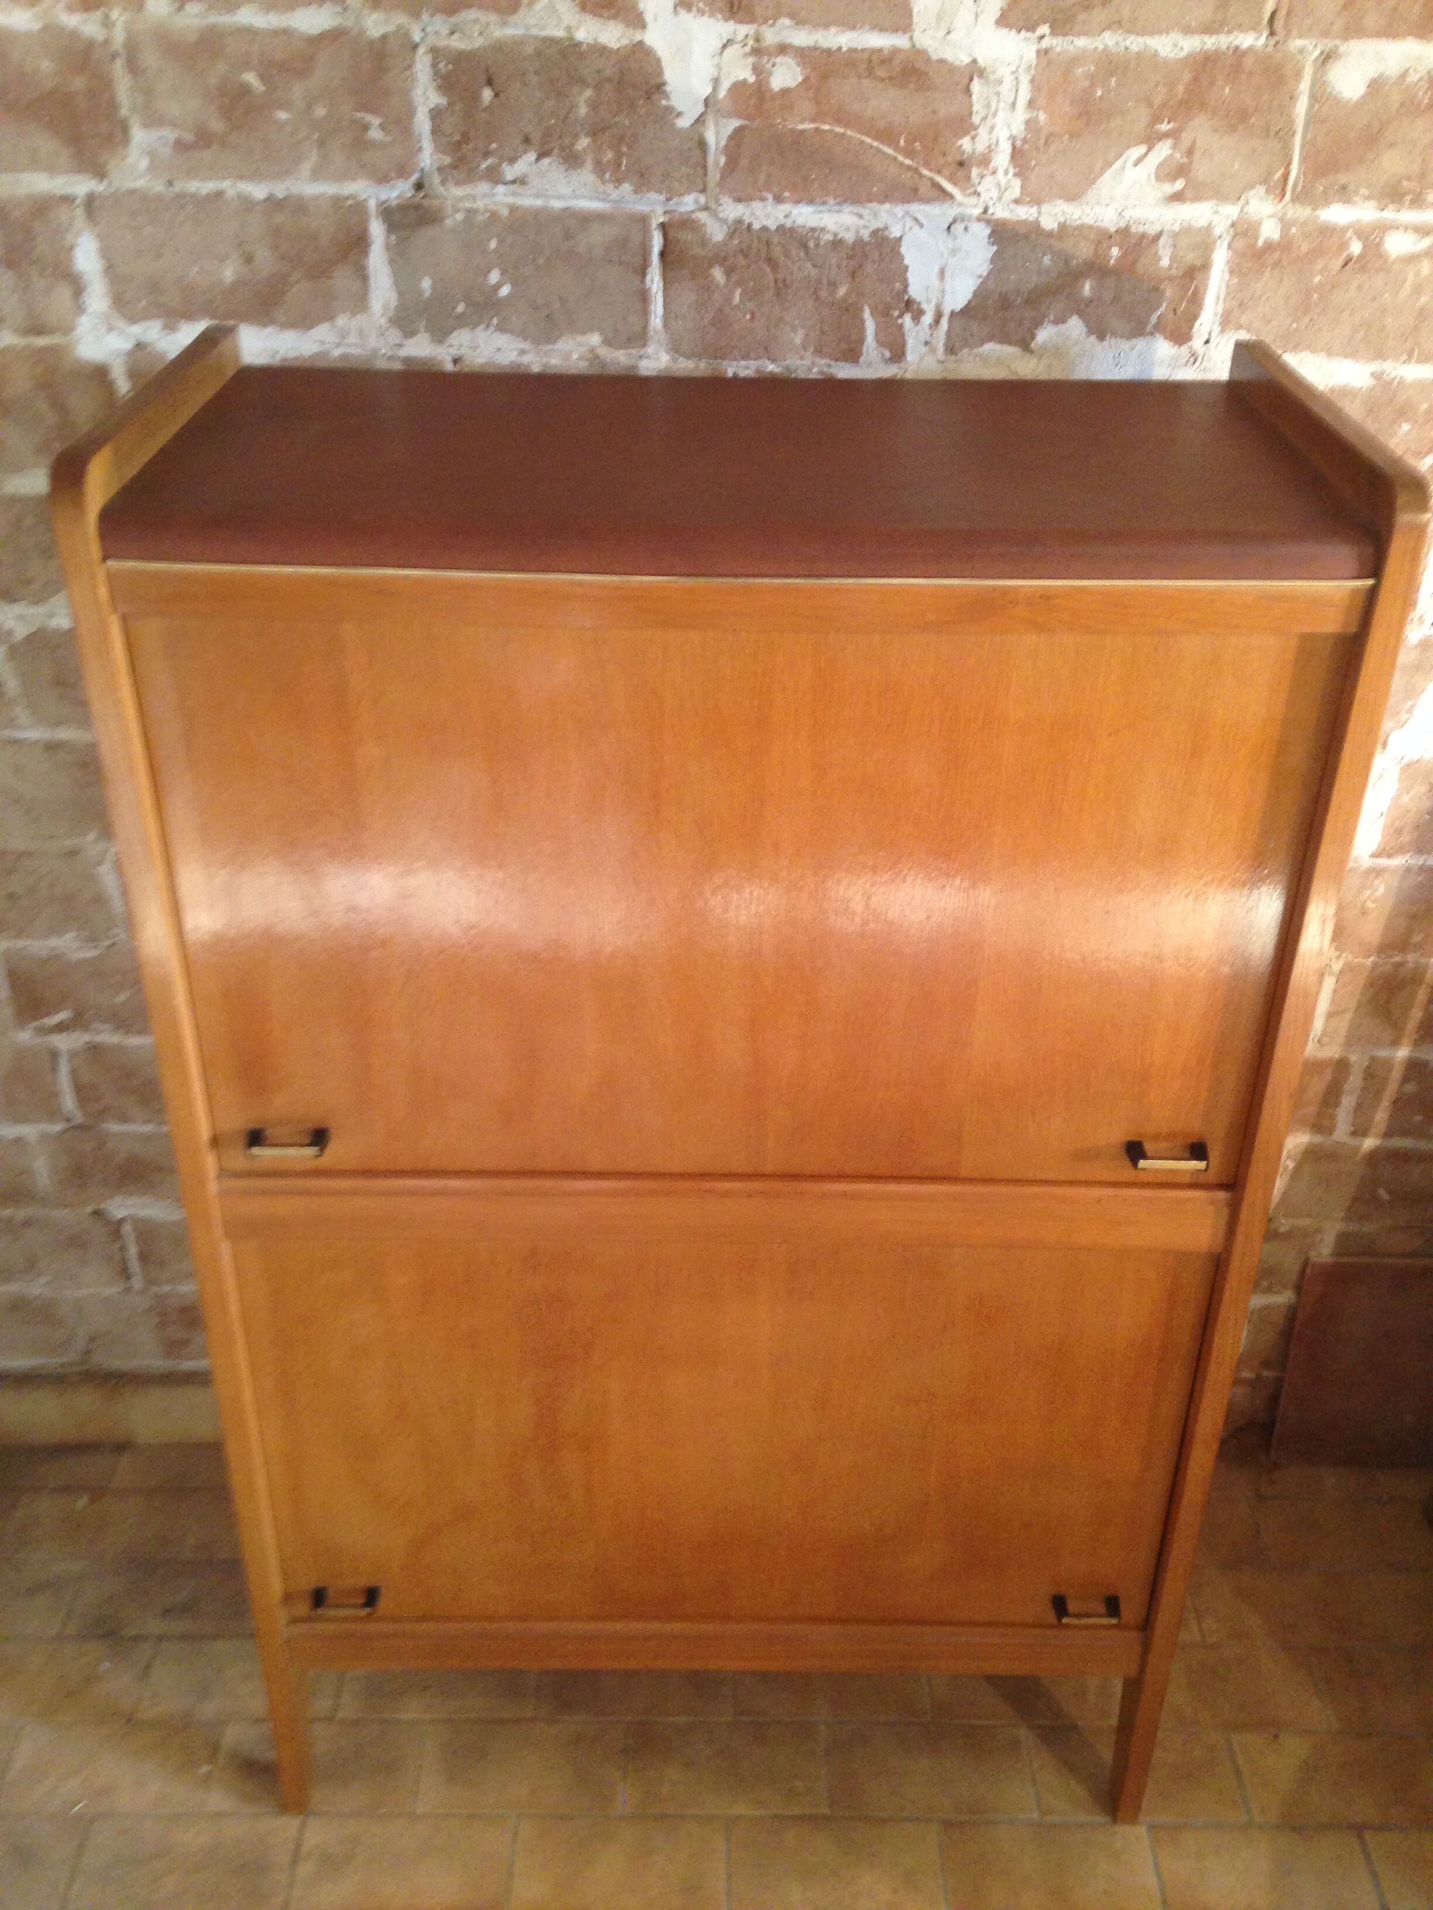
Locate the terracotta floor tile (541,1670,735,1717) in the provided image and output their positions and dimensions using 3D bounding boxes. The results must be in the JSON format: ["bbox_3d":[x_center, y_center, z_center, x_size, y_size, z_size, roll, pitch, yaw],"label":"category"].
[{"bbox_3d":[-0.086,0.773,1.925,0.200,0.012,0.099,0,30,0],"label":"terracotta floor tile"}]

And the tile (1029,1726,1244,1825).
[{"bbox_3d":[0.422,0.829,1.832,0.200,0.012,0.099,0,30,0],"label":"tile"}]

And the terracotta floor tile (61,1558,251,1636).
[{"bbox_3d":[-0.607,0.716,2.018,0.200,0.012,0.099,0,30,0],"label":"terracotta floor tile"}]

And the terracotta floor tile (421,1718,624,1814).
[{"bbox_3d":[-0.196,0.825,1.835,0.200,0.012,0.099,0,30,0],"label":"terracotta floor tile"}]

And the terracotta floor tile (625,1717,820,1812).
[{"bbox_3d":[0.010,0.827,1.834,0.200,0.012,0.099,0,30,0],"label":"terracotta floor tile"}]

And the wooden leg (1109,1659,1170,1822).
[{"bbox_3d":[0.404,0.740,1.748,0.026,0.227,0.049,0,30,0],"label":"wooden leg"}]

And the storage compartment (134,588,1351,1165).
[{"bbox_3d":[0.006,-0.128,1.443,0.789,0.468,0.380,0,30,0],"label":"storage compartment"}]

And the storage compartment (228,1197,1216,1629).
[{"bbox_3d":[0.005,0.297,1.693,0.789,0.484,0.380,0,30,0],"label":"storage compartment"}]

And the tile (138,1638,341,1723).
[{"bbox_3d":[-0.498,0.770,1.927,0.200,0.012,0.099,0,30,0],"label":"tile"}]

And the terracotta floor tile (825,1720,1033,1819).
[{"bbox_3d":[0.216,0.828,1.833,0.200,0.012,0.099,0,30,0],"label":"terracotta floor tile"}]

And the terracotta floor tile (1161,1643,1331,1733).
[{"bbox_3d":[0.532,0.777,1.921,0.200,0.012,0.099,0,30,0],"label":"terracotta floor tile"}]

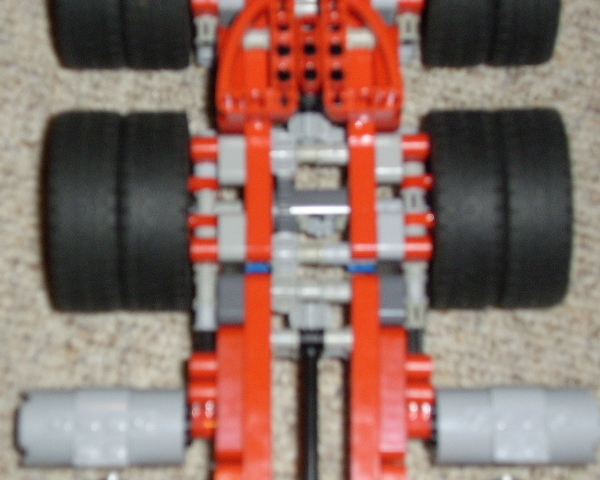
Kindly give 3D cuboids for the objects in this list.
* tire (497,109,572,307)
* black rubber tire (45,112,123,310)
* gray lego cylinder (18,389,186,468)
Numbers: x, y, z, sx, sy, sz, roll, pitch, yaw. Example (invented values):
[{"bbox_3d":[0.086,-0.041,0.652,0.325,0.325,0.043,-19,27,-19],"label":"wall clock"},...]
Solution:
[{"bbox_3d":[0.069,-0.010,0.357,0.020,0.062,0.062,0,80,0],"label":"tire"},{"bbox_3d":[-0.064,-0.009,0.357,0.020,0.062,0.062,0,80,0],"label":"black rubber tire"},{"bbox_3d":[-0.057,0.056,0.339,0.048,0.024,0.024,0,80,0],"label":"gray lego cylinder"}]

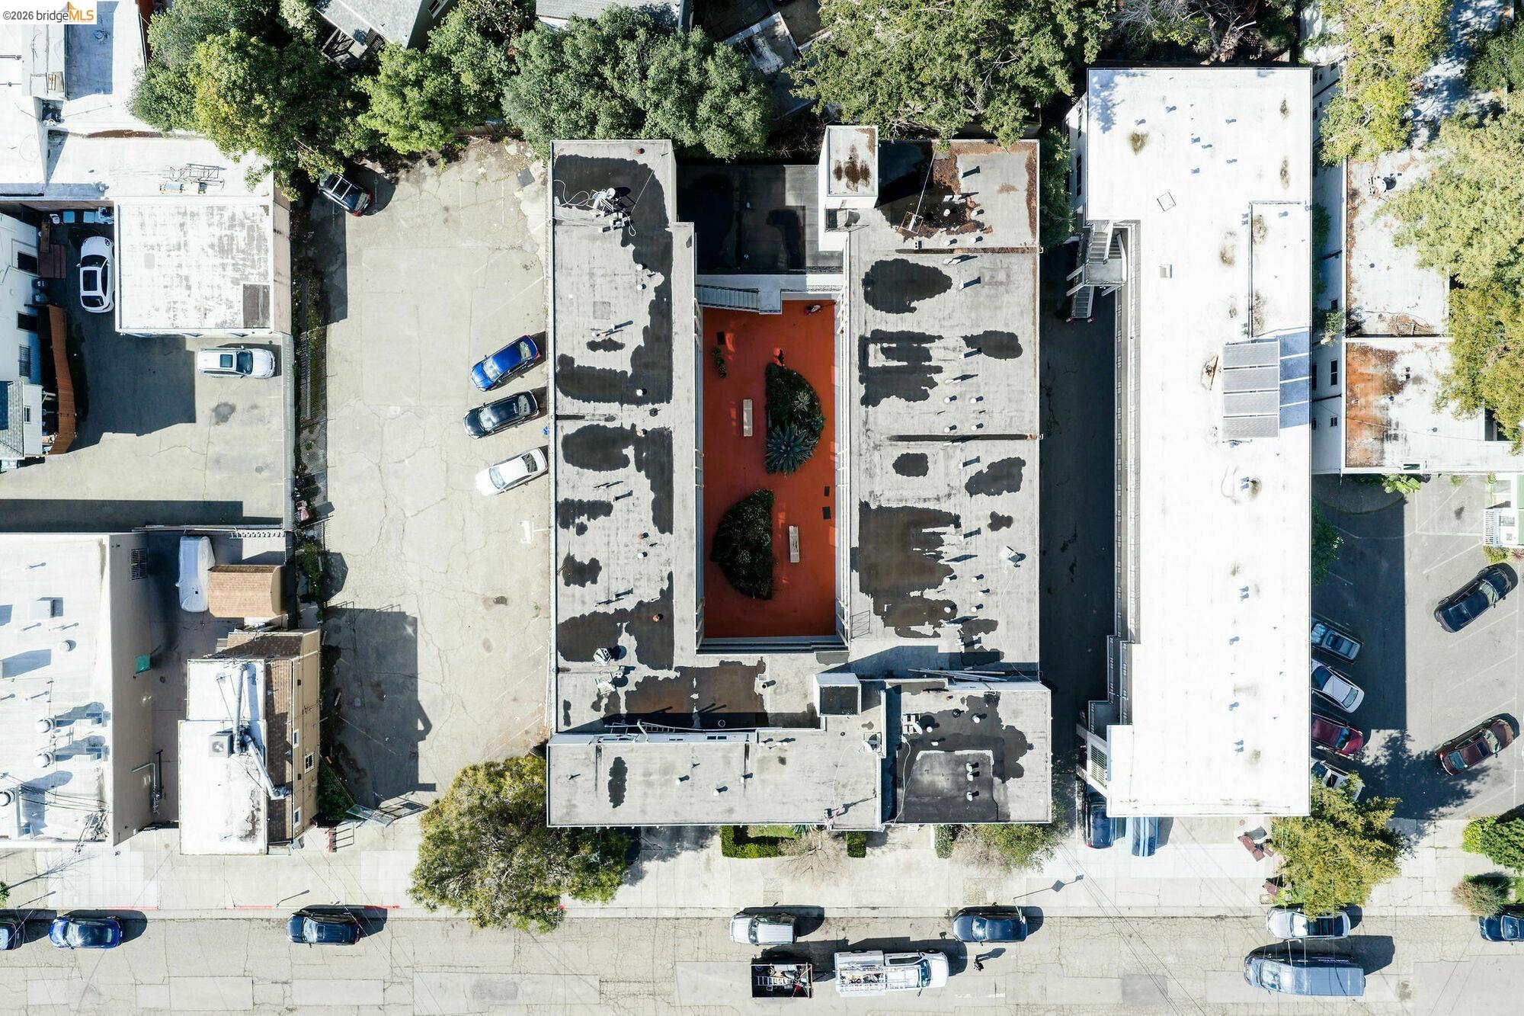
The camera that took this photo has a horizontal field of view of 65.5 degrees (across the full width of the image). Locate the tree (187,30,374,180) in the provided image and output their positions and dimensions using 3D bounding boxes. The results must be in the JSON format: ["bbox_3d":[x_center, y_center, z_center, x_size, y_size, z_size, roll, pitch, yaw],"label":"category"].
[{"bbox_3d":[-29.000,-24.100,71.500,10.100,10.000,7.800,0,90,0],"label":"tree"}]

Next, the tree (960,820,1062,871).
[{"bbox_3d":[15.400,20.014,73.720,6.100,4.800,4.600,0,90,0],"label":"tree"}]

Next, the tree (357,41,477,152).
[{"bbox_3d":[-20.300,-24.378,72.104,7.200,7.500,6.600,0,90,0],"label":"tree"}]

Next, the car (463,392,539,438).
[{"bbox_3d":[-16.760,-5.950,75.770,4.800,1.460,1.800,-22,90,0],"label":"car"}]

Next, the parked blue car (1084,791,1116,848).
[{"bbox_3d":[21.500,19.205,75.290,1.850,1.650,4.600,0,90,0],"label":"parked blue car"}]

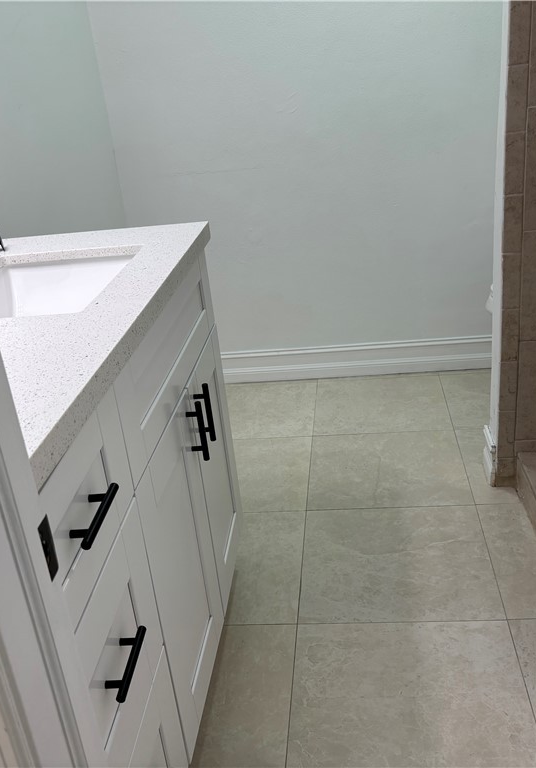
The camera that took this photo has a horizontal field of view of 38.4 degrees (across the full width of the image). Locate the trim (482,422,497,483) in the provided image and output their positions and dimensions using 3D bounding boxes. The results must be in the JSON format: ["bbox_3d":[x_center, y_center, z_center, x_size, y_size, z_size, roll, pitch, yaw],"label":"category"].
[{"bbox_3d":[0.684,0.221,2.358,0.017,0.142,0.135,-3,23,7],"label":"trim"}]

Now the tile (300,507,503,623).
[{"bbox_3d":[0.339,0.472,2.053,0.490,0.012,0.482,-3,23,7],"label":"tile"}]

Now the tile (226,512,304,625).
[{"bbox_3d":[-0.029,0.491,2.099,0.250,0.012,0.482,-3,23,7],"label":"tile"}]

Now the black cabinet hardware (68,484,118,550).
[{"bbox_3d":[-0.210,0.157,0.922,0.034,0.011,0.127,-3,23,7],"label":"black cabinet hardware"}]

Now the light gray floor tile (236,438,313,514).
[{"bbox_3d":[-0.107,0.307,2.595,0.499,0.010,0.492,-3,24,7],"label":"light gray floor tile"}]

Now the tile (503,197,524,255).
[{"bbox_3d":[0.651,-0.423,2.039,0.050,0.153,0.010,-3,24,7],"label":"tile"}]

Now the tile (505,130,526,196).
[{"bbox_3d":[0.636,-0.566,1.977,0.050,0.154,0.010,-3,24,7],"label":"tile"}]

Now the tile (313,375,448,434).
[{"bbox_3d":[0.435,0.079,2.980,0.499,0.010,0.497,-3,24,7],"label":"tile"}]

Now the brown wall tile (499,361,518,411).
[{"bbox_3d":[0.695,0.006,2.228,0.050,0.153,0.010,-3,24,7],"label":"brown wall tile"}]

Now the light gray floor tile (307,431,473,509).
[{"bbox_3d":[0.390,0.280,2.533,0.499,0.010,0.492,-3,24,7],"label":"light gray floor tile"}]

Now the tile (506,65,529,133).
[{"bbox_3d":[0.621,-0.709,1.914,0.050,0.153,0.010,-3,24,7],"label":"tile"}]

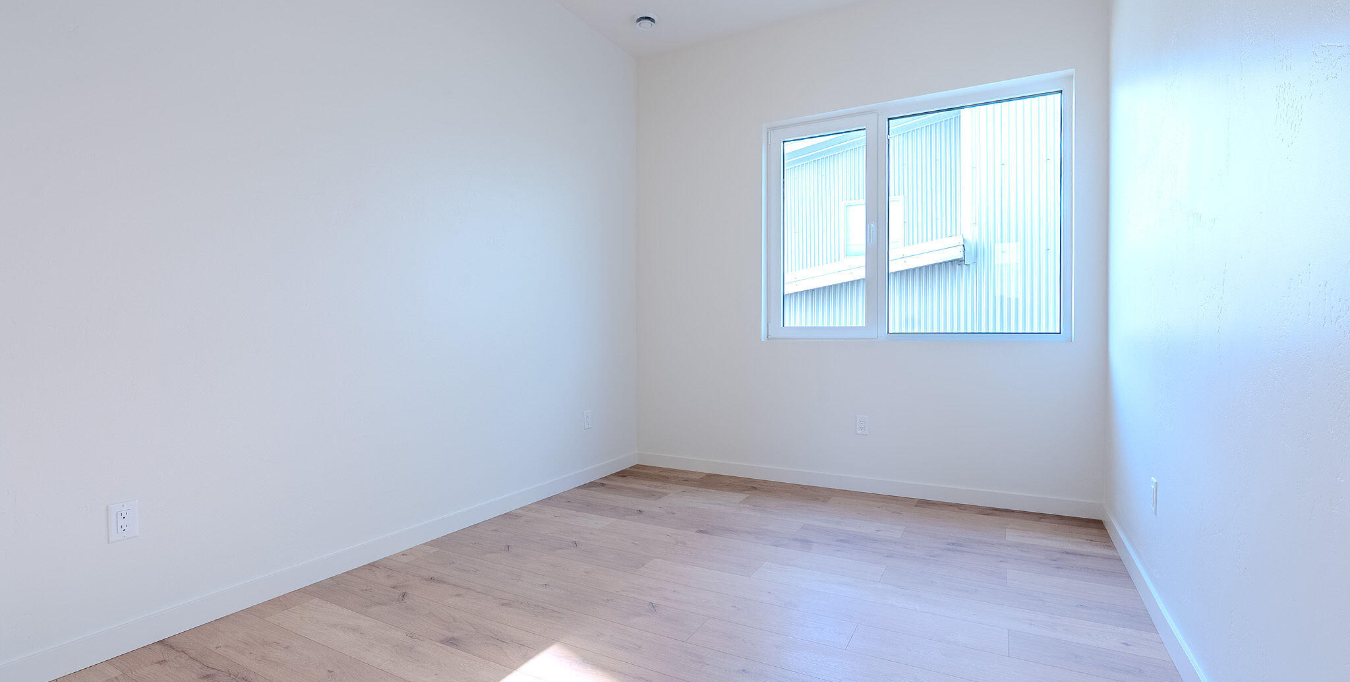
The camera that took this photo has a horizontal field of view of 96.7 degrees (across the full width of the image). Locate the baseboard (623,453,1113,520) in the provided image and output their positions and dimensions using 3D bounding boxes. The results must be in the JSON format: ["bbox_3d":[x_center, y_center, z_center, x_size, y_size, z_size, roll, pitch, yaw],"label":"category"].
[{"bbox_3d":[0.984,0.891,3.853,2.889,0.093,0.013,0,1,29],"label":"baseboard"}]

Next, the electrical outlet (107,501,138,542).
[{"bbox_3d":[-1.737,0.567,1.891,0.010,0.117,0.073,0,1,29],"label":"electrical outlet"}]

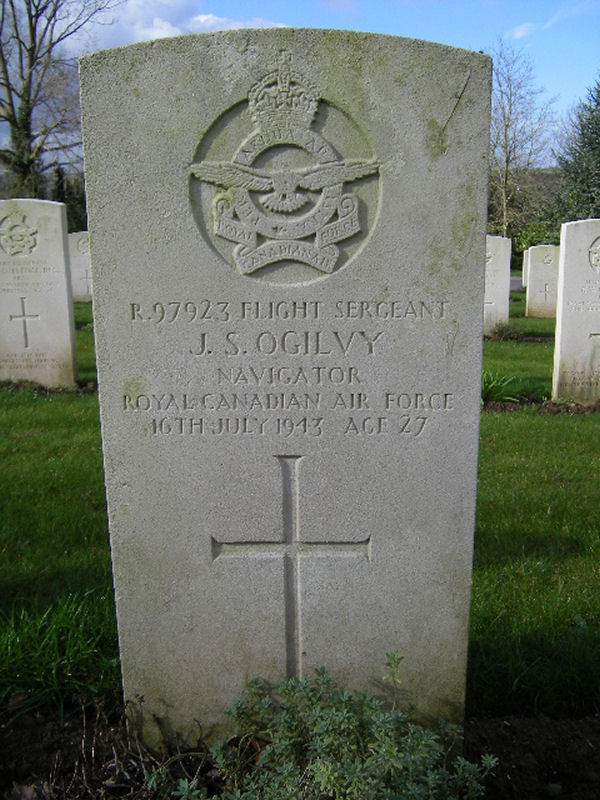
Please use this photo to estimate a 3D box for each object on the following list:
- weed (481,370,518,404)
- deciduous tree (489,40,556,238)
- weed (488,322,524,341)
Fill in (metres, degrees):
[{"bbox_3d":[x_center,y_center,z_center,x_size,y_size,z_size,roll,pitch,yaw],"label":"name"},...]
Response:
[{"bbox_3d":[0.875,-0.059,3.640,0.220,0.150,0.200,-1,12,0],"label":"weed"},{"bbox_3d":[6.061,-6.977,23.358,2.800,6.300,2.700,-1,12,0],"label":"deciduous tree"},{"bbox_3d":[1.659,-0.550,6.500,0.280,0.130,0.220,-1,12,0],"label":"weed"}]

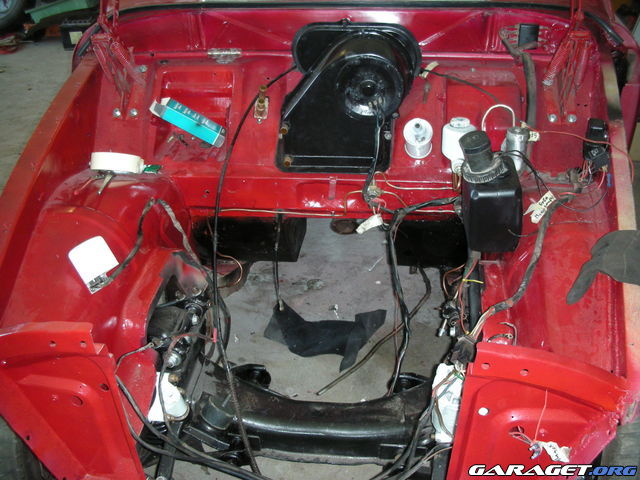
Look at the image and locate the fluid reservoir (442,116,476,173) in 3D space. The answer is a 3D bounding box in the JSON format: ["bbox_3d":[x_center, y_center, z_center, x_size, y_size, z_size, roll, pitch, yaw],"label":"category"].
[{"bbox_3d":[0.319,-0.215,1.470,0.077,0.122,0.077,-5,39,4],"label":"fluid reservoir"}]

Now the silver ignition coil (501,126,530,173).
[{"bbox_3d":[0.515,-0.236,1.700,0.060,0.111,0.059,-1,32,8],"label":"silver ignition coil"}]

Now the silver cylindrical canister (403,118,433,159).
[{"bbox_3d":[0.226,-0.234,1.495,0.068,0.085,0.068,-2,67,5],"label":"silver cylindrical canister"}]

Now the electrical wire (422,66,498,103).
[{"bbox_3d":[0.334,-0.370,1.540,0.190,0.072,0.050,0,39,0],"label":"electrical wire"}]

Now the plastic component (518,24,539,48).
[{"bbox_3d":[0.518,-0.506,1.600,0.053,0.064,0.025,0,39,0],"label":"plastic component"}]

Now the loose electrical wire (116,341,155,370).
[{"bbox_3d":[-0.359,0.227,1.260,0.073,0.050,0.040,0,39,0],"label":"loose electrical wire"}]

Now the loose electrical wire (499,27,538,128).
[{"bbox_3d":[0.476,-0.389,1.560,0.085,0.045,0.230,0,81,0],"label":"loose electrical wire"}]

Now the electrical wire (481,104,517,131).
[{"bbox_3d":[0.419,-0.286,1.510,0.080,0.070,0.035,0,39,0],"label":"electrical wire"}]

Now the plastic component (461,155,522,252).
[{"bbox_3d":[0.366,-0.074,1.380,0.118,0.168,0.108,-2,39,10],"label":"plastic component"}]

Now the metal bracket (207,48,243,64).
[{"bbox_3d":[-0.230,-0.442,1.560,0.085,0.034,0.030,0,39,0],"label":"metal bracket"}]

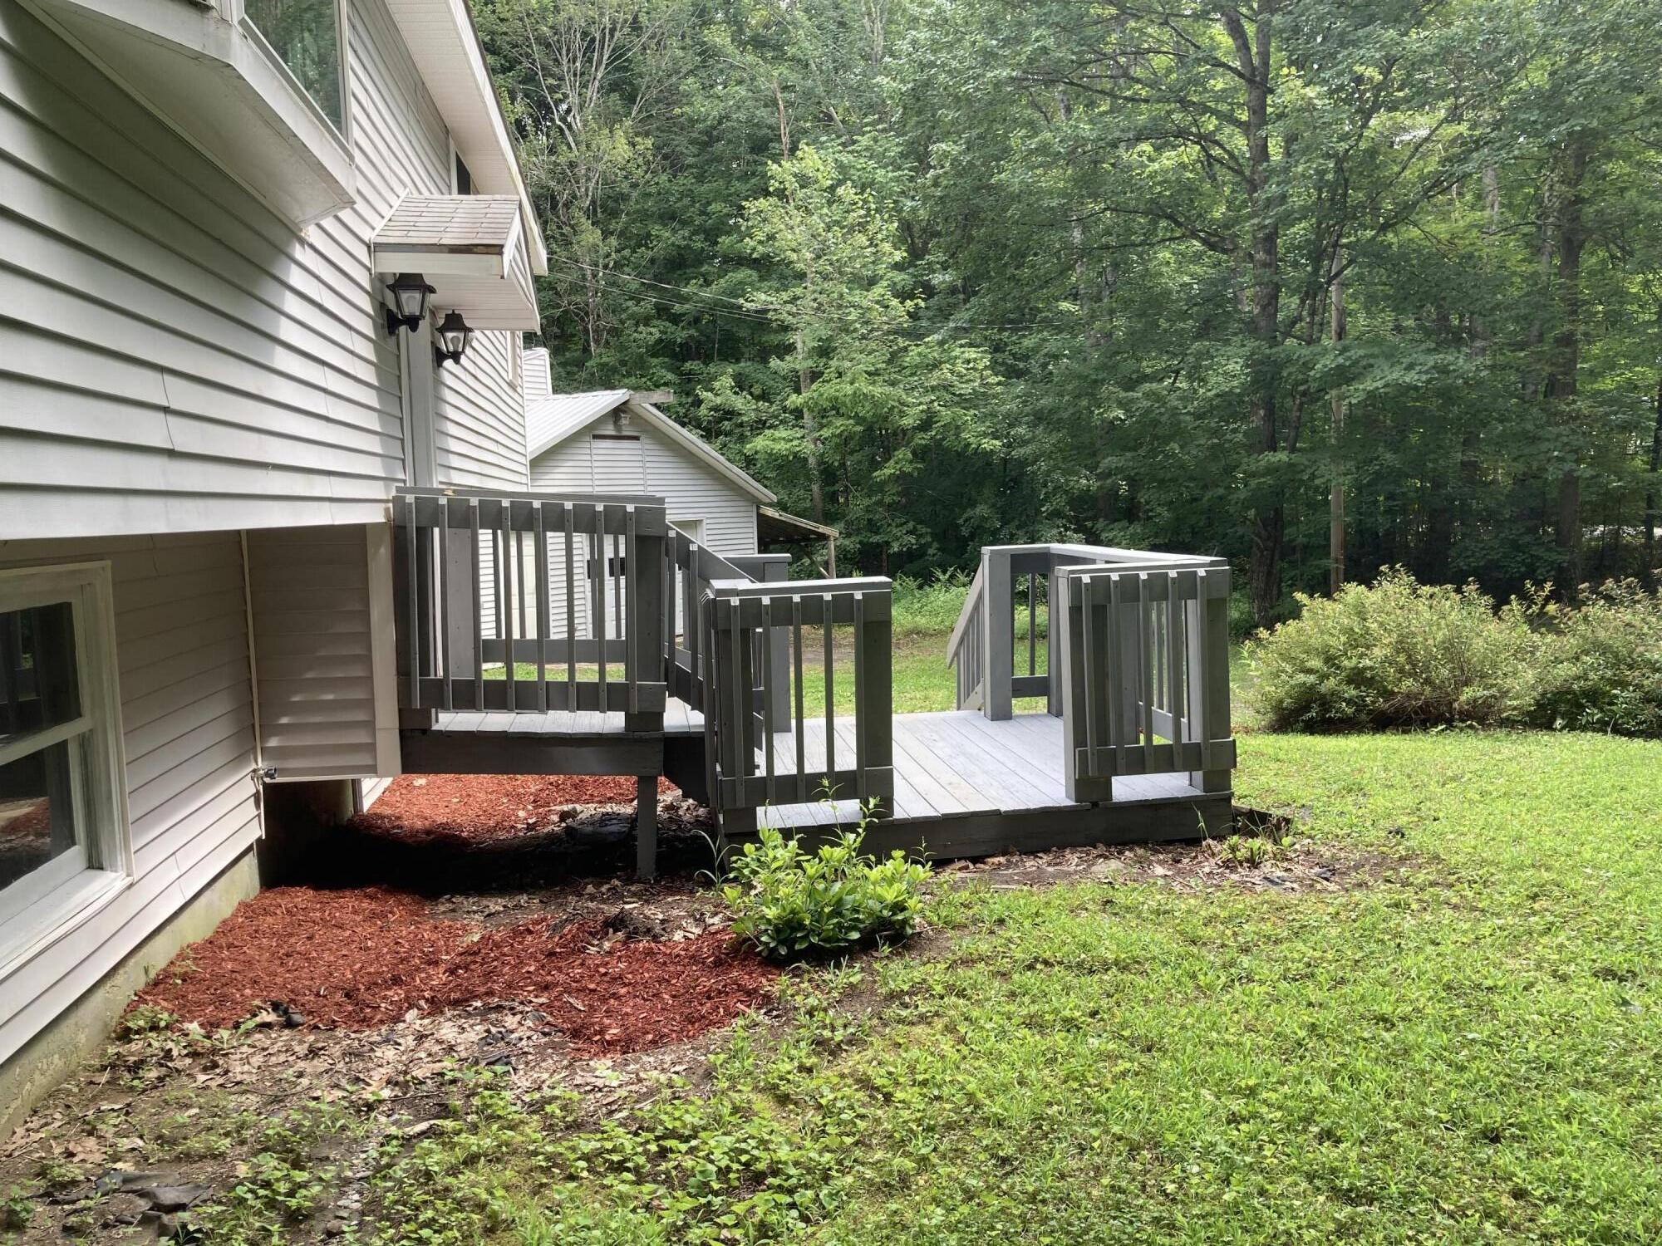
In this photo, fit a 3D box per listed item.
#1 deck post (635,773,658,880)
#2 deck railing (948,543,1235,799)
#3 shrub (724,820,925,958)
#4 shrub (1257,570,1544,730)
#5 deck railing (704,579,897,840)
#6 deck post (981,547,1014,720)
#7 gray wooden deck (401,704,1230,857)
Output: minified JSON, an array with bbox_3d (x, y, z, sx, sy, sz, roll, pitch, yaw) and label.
[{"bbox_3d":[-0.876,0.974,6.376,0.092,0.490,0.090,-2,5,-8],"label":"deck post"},{"bbox_3d":[1.254,0.134,8.003,0.900,1.160,3.520,-2,5,-8],"label":"deck railing"},{"bbox_3d":[-0.033,0.993,5.381,0.800,0.480,0.680,-2,5,-8],"label":"shrub"},{"bbox_3d":[4.156,0.122,10.017,2.100,1.060,1.600,-2,5,-8],"label":"shrub"},{"bbox_3d":[-0.167,0.352,6.324,0.850,1.130,0.590,-2,5,-8],"label":"deck railing"},{"bbox_3d":[1.081,0.074,8.693,0.150,1.120,0.160,-2,5,-8],"label":"deck post"},{"bbox_3d":[-0.201,0.673,7.530,3.850,0.670,2.920,-2,5,-8],"label":"gray wooden deck"}]

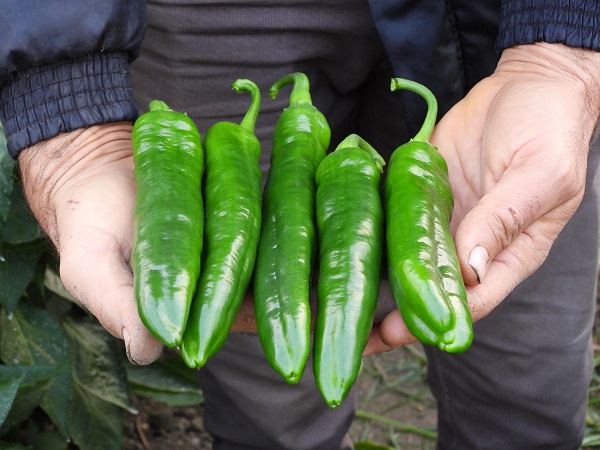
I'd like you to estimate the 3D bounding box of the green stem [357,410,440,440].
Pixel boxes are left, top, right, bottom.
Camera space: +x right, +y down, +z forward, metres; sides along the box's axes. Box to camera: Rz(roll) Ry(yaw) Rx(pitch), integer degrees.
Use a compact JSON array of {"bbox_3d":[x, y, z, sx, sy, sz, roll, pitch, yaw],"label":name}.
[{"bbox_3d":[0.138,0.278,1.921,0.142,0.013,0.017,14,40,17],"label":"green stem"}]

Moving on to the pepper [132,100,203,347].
[{"bbox_3d":[-0.074,-0.001,0.785,0.040,0.040,0.149,-3,66,-5],"label":"pepper"}]

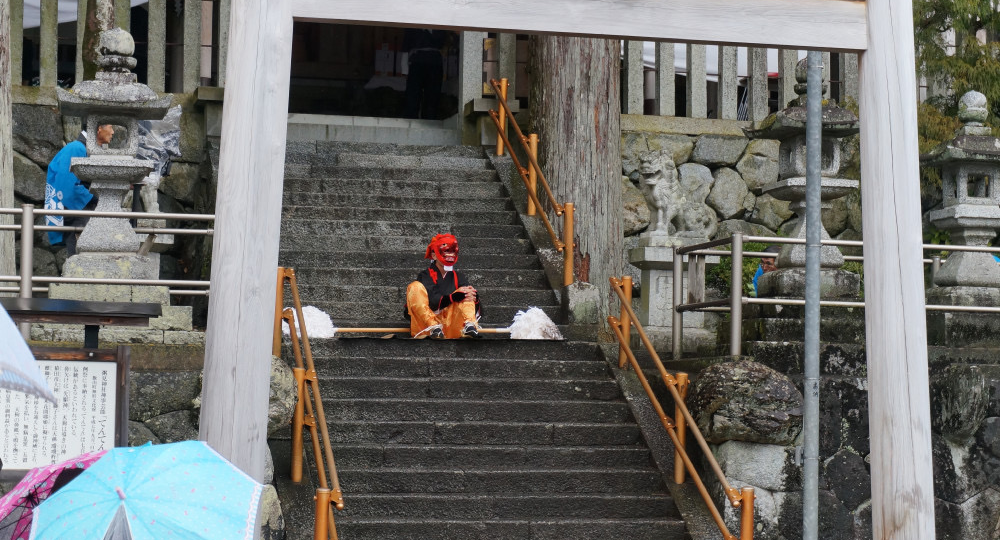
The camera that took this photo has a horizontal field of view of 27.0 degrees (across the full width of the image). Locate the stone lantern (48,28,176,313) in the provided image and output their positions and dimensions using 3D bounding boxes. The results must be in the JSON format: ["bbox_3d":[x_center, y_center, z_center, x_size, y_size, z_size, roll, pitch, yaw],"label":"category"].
[{"bbox_3d":[-3.124,-0.800,16.771,0.941,2.316,0.941,1,-4,-13],"label":"stone lantern"}]

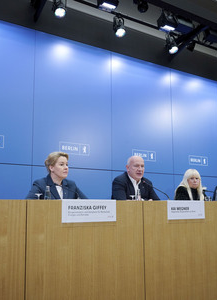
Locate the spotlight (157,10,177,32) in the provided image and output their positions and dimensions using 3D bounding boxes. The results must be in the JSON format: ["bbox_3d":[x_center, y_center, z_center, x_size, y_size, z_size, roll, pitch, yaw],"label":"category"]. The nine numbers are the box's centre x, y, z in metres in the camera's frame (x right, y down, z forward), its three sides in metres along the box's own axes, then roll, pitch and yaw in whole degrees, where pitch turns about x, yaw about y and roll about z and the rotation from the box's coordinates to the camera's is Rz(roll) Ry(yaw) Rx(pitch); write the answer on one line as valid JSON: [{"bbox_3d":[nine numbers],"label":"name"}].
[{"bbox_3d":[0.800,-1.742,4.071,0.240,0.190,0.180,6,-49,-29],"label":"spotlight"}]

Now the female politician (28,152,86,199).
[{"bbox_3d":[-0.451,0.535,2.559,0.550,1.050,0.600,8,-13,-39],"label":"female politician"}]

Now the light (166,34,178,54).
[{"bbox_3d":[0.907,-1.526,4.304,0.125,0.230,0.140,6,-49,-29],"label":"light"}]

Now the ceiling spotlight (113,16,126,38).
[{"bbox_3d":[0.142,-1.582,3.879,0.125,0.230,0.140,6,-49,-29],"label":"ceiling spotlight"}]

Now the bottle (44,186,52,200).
[{"bbox_3d":[-0.462,0.370,2.256,0.056,0.190,0.056,6,-11,-29],"label":"bottle"}]

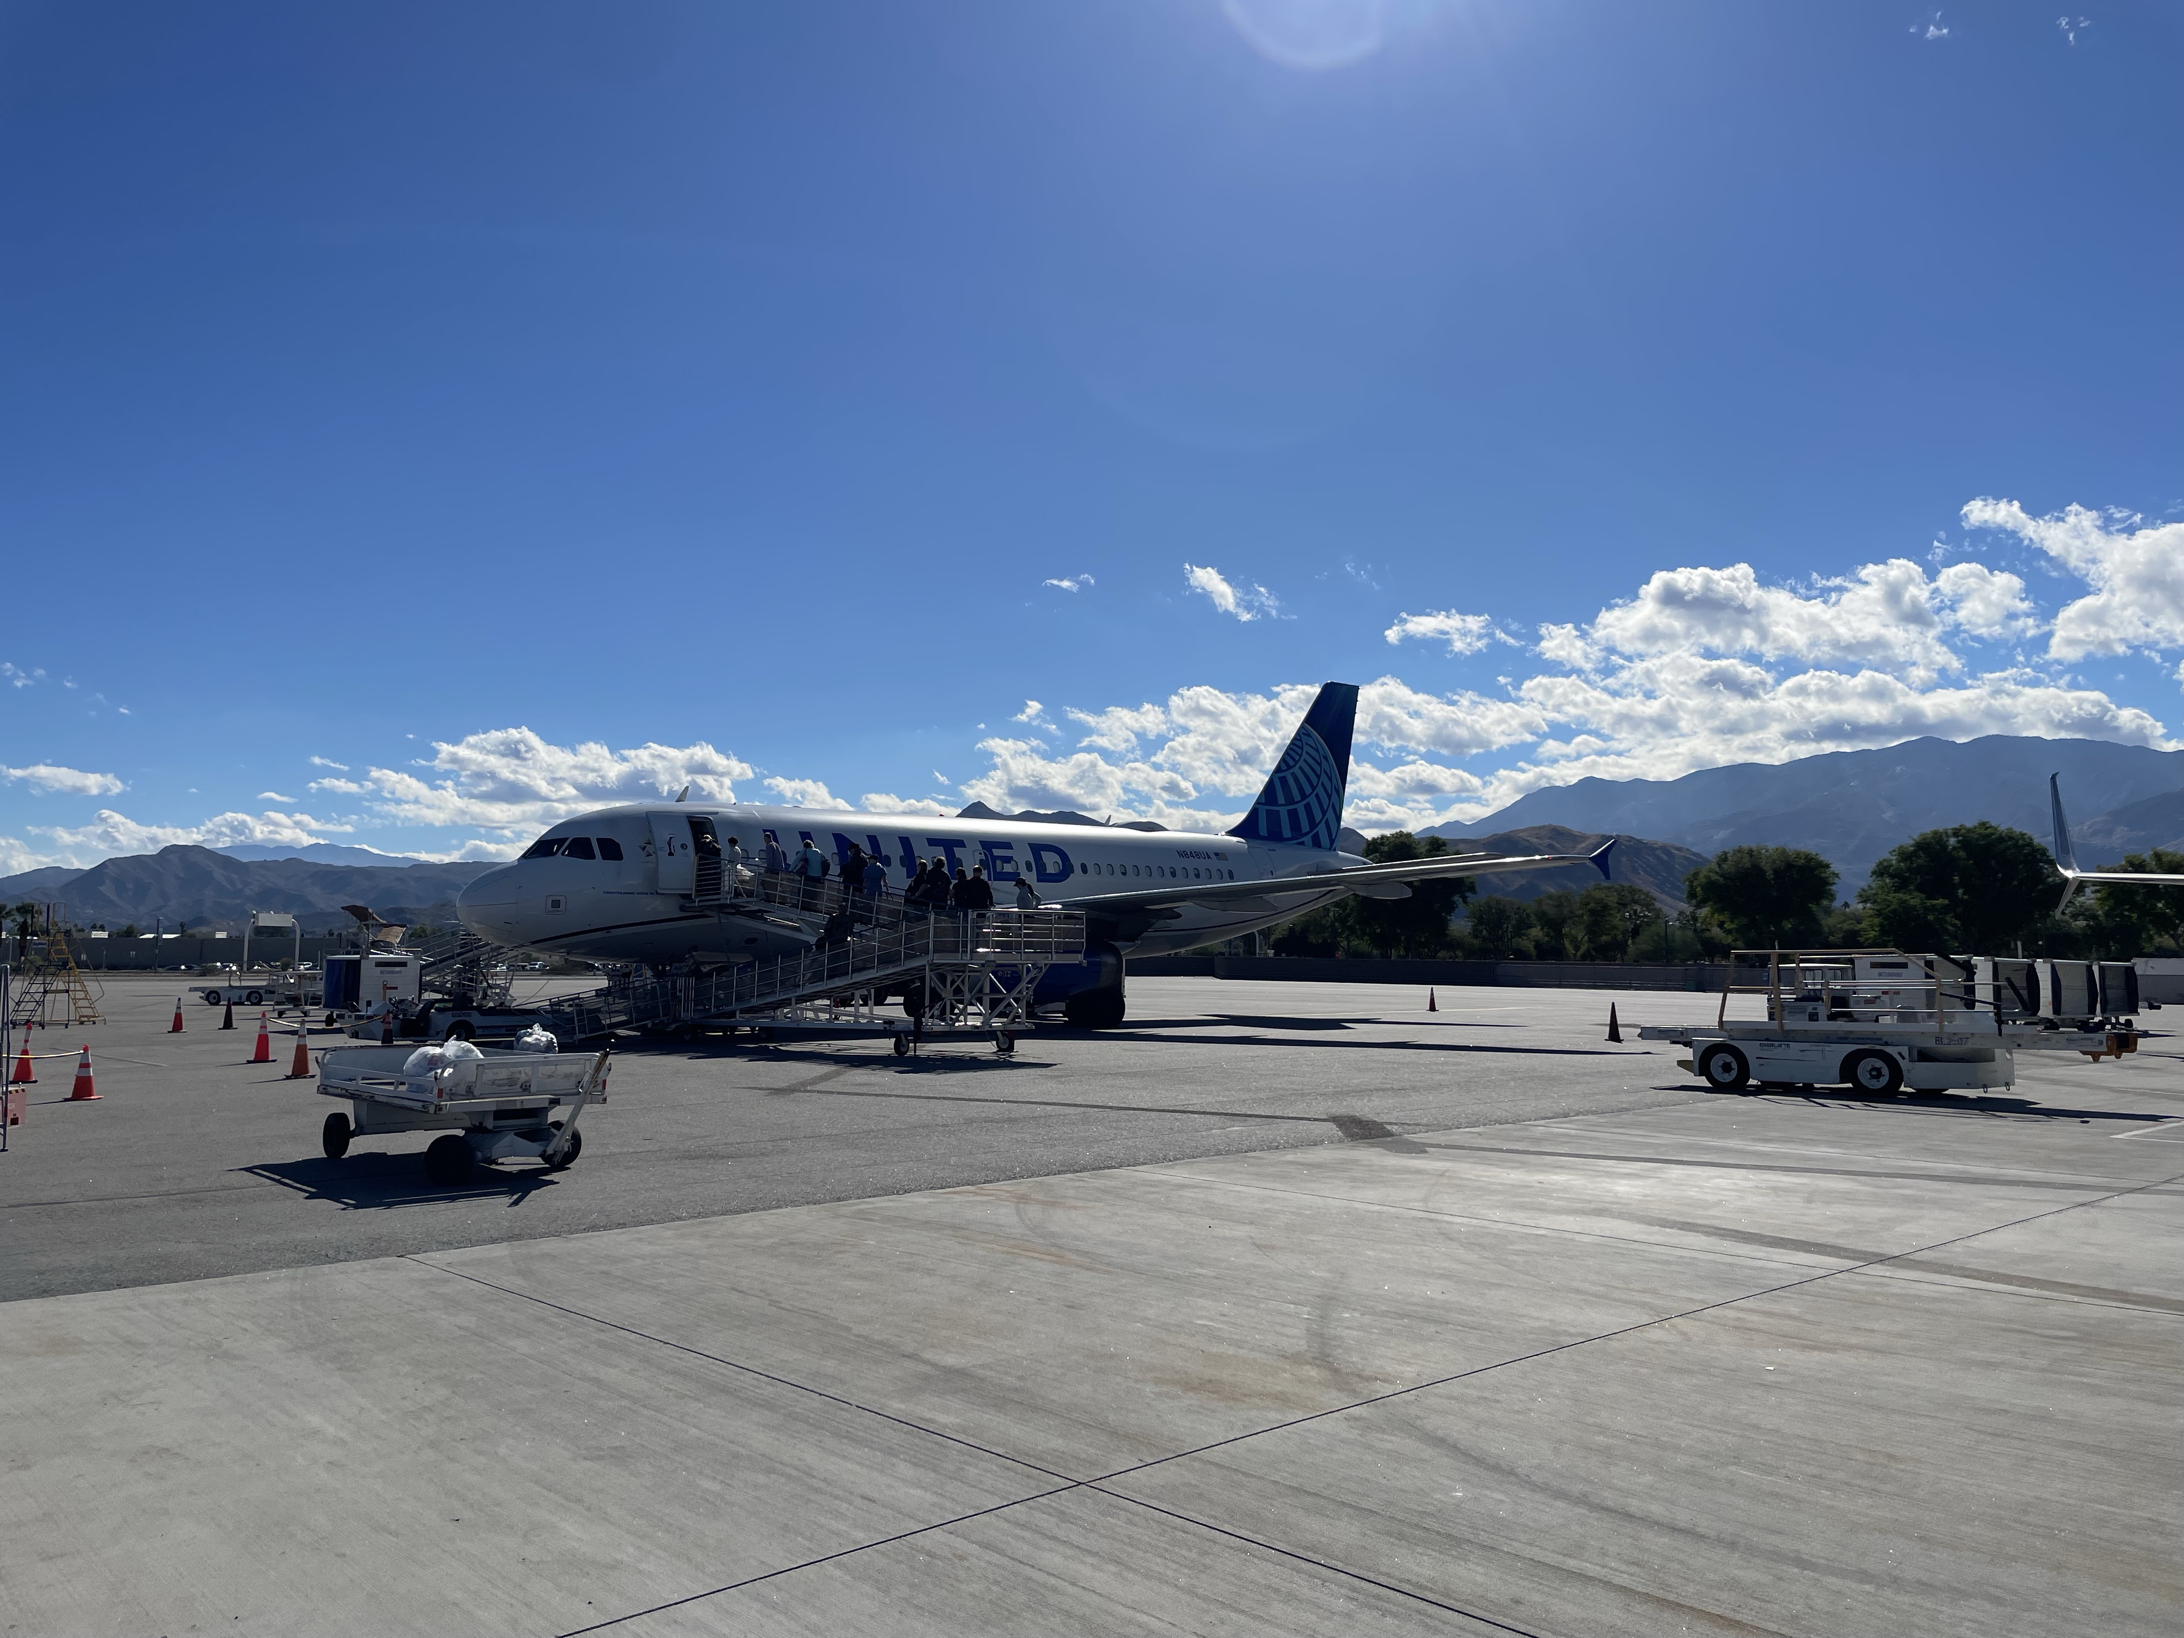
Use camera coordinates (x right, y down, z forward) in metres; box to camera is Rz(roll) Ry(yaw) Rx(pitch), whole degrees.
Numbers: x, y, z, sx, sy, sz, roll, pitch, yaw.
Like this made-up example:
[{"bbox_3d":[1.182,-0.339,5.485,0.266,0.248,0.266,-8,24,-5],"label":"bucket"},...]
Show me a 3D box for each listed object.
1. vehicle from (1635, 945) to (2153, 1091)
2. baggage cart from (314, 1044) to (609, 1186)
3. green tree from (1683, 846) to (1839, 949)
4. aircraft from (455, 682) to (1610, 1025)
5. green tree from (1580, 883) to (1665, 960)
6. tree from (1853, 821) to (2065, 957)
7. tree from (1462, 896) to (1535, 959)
[{"bbox_3d":[10.561,2.680,21.851,1.970,1.960,6.410,4,-7,-41],"label":"vehicle"},{"bbox_3d":[-5.395,2.433,13.965,1.450,1.020,3.450,4,-7,-41],"label":"baggage cart"},{"bbox_3d":[49.326,6.849,120.821,10.700,9.800,10.170,-3,-5,22],"label":"green tree"},{"bbox_3d":[-2.060,0.088,48.780,33.840,11.760,34.100,4,-7,-43],"label":"aircraft"},{"bbox_3d":[42.533,8.835,131.695,6.520,7.400,6.190,-2,-5,18],"label":"green tree"},{"bbox_3d":[62.169,5.825,117.888,12.910,11.280,12.260,-3,-6,28],"label":"tree"},{"bbox_3d":[34.147,9.736,137.646,5.840,6.440,5.540,-2,-5,14],"label":"tree"}]

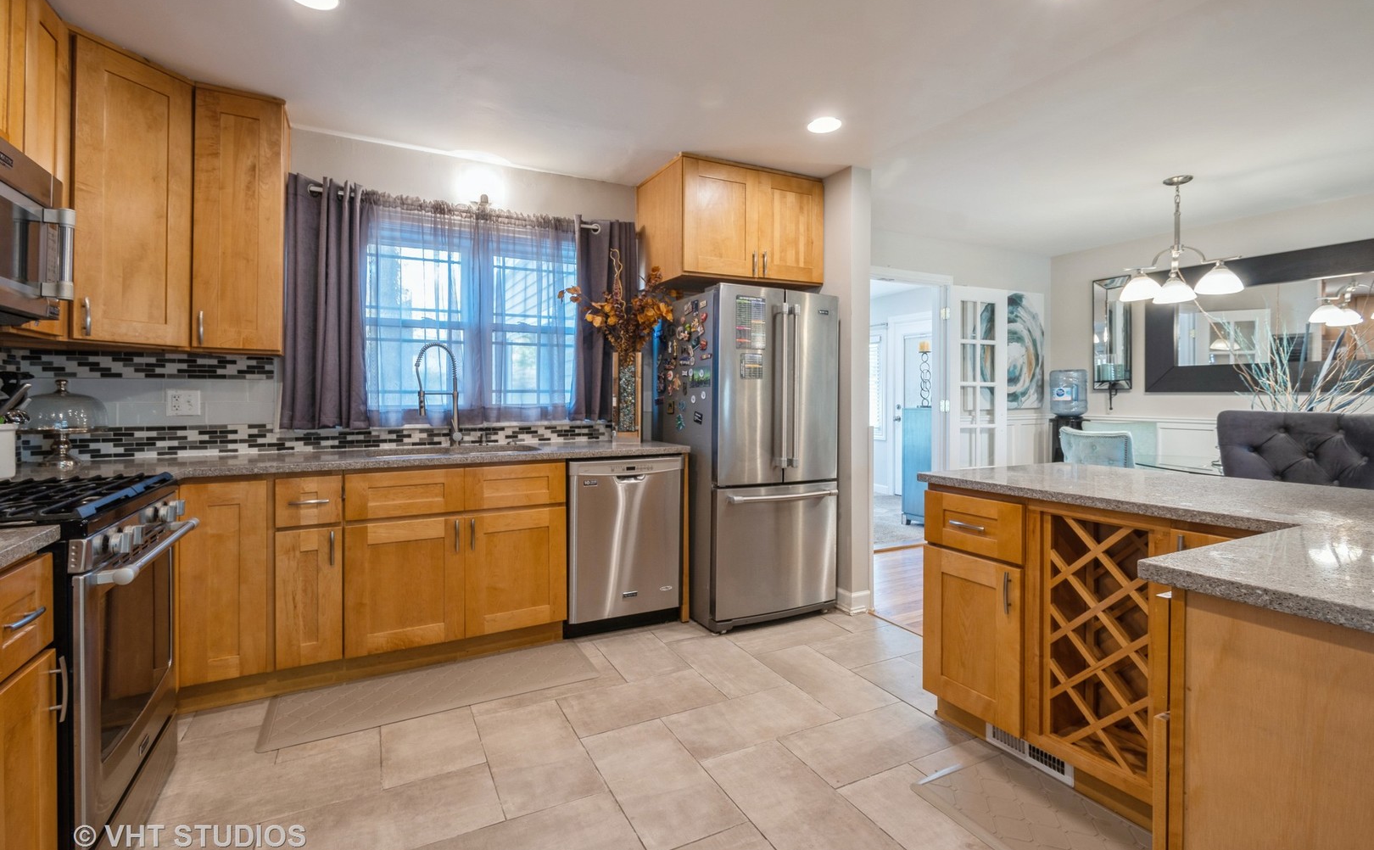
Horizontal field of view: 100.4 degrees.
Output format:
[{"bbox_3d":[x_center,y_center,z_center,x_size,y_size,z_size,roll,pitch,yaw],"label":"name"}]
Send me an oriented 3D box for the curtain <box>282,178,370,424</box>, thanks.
[{"bbox_3d":[-1.754,-0.587,2.786,0.383,1.192,0.096,-1,3,-29],"label":"curtain"}]

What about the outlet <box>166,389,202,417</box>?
[{"bbox_3d":[-2.289,-0.102,2.606,0.119,0.119,0.012,-1,3,-29],"label":"outlet"}]

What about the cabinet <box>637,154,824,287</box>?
[{"bbox_3d":[0.248,-1.116,3.453,0.913,0.637,0.637,0,1,-25],"label":"cabinet"}]

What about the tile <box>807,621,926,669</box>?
[{"bbox_3d":[0.887,1.047,2.705,0.581,0.010,0.289,-1,1,-26],"label":"tile"}]

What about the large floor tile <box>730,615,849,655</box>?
[{"bbox_3d":[0.496,1.046,2.836,0.581,0.010,0.289,-1,1,-26],"label":"large floor tile"}]

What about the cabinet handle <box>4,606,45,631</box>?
[{"bbox_3d":[-1.258,0.366,1.091,0.032,0.014,0.120,-1,1,-26],"label":"cabinet handle"}]

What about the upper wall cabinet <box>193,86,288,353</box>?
[{"bbox_3d":[-1.962,-0.856,2.548,0.297,1.069,0.335,-1,1,-26],"label":"upper wall cabinet"}]

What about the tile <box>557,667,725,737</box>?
[{"bbox_3d":[-0.158,1.056,2.184,0.581,0.010,0.289,-1,1,-26],"label":"tile"}]

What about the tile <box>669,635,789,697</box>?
[{"bbox_3d":[0.173,1.083,2.618,0.313,0.012,0.587,-1,3,-29],"label":"tile"}]

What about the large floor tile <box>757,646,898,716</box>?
[{"bbox_3d":[0.560,1.052,2.379,0.289,0.010,0.581,-1,1,-26],"label":"large floor tile"}]

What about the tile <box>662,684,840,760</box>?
[{"bbox_3d":[0.249,1.107,2.161,0.616,0.012,0.298,-1,3,-29],"label":"tile"}]

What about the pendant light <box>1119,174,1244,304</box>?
[{"bbox_3d":[2.912,-1.068,3.405,0.560,0.779,0.560,-1,3,-29],"label":"pendant light"}]

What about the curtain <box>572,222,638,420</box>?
[{"bbox_3d":[-0.485,-0.627,3.371,0.416,1.199,0.090,-1,1,-26],"label":"curtain"}]

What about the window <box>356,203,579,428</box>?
[{"bbox_3d":[-1.152,-0.553,3.160,1.177,1.102,0.090,-1,1,-26],"label":"window"}]

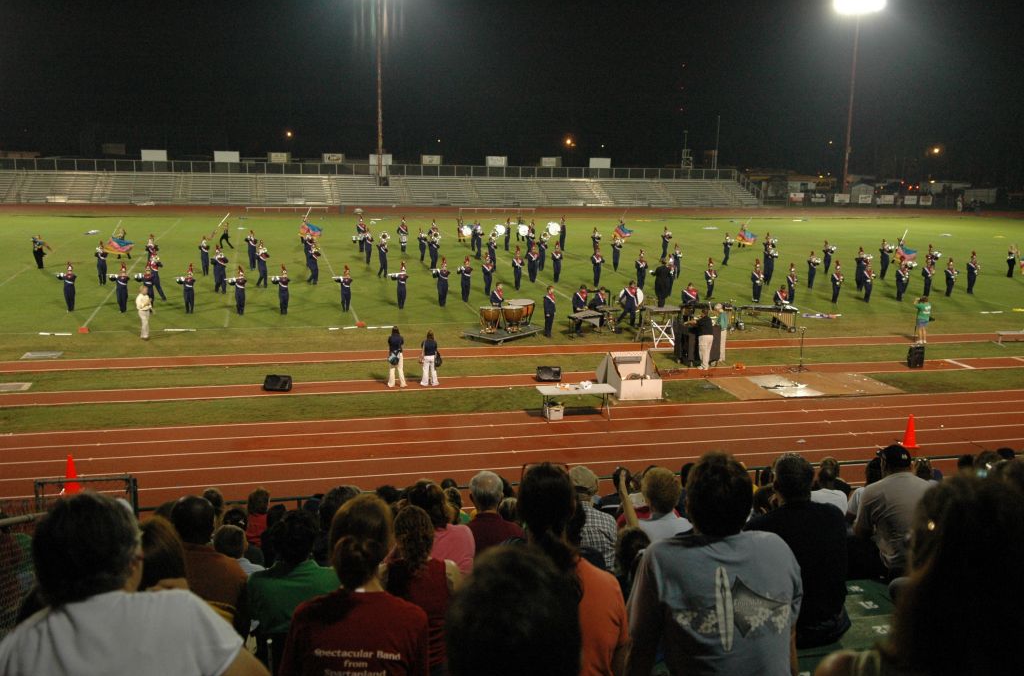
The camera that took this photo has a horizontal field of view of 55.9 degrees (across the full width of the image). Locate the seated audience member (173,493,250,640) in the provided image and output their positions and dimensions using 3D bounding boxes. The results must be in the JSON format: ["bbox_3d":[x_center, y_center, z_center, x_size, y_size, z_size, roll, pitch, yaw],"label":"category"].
[{"bbox_3d":[-1.346,1.241,4.274,0.520,1.300,0.800,0,12,-8],"label":"seated audience member"}]

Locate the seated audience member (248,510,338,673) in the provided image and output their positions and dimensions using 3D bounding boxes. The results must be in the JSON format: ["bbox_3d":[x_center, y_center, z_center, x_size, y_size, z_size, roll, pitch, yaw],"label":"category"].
[{"bbox_3d":[-1.011,1.310,4.580,0.480,1.240,0.820,-1,11,-11],"label":"seated audience member"}]

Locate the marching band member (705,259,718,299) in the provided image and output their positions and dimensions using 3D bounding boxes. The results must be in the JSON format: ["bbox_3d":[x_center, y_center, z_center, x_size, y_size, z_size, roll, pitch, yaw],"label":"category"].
[{"bbox_3d":[8.525,-2.559,41.398,0.520,1.773,0.450,-1,12,-15],"label":"marching band member"}]

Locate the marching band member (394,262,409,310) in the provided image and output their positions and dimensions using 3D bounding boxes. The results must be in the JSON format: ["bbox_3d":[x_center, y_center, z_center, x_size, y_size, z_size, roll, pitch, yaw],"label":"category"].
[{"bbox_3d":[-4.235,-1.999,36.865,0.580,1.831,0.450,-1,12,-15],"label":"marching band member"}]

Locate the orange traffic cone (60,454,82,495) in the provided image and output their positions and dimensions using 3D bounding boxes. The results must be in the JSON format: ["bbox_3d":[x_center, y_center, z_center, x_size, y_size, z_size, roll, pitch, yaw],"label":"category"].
[{"bbox_3d":[-8.016,2.463,17.581,0.370,0.710,0.370,-1,12,-14],"label":"orange traffic cone"}]

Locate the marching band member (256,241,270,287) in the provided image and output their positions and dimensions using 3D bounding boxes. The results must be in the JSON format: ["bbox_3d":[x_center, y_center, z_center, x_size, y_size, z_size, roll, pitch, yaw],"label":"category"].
[{"bbox_3d":[-10.501,-3.136,40.816,0.570,2.010,0.550,-4,13,-27],"label":"marching band member"}]

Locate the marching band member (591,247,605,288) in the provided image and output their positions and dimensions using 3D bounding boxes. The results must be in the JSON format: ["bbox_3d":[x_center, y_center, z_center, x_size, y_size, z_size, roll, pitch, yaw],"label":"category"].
[{"bbox_3d":[3.892,-3.228,43.620,0.560,1.855,0.480,0,11,-8],"label":"marching band member"}]

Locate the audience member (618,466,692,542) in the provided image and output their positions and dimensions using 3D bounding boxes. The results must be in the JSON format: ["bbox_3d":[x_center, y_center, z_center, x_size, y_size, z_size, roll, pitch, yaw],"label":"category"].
[{"bbox_3d":[0.560,1.118,4.335,0.500,1.270,0.700,-1,12,-15],"label":"audience member"}]

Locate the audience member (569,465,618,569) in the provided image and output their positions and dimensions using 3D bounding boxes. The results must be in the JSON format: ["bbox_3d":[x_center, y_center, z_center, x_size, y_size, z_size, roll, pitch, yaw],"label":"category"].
[{"bbox_3d":[0.428,1.373,6.297,0.500,1.250,0.780,0,12,-6],"label":"audience member"}]

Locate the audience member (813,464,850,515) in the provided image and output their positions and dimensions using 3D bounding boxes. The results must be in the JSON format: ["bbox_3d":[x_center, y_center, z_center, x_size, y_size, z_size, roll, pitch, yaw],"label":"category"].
[{"bbox_3d":[2.745,1.682,8.711,0.480,1.200,0.700,-1,12,-14],"label":"audience member"}]

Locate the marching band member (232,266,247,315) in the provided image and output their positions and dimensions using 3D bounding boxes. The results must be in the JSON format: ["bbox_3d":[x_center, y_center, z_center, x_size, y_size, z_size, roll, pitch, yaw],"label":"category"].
[{"bbox_3d":[-9.998,-1.745,35.506,0.540,1.791,0.420,-1,12,-14],"label":"marching band member"}]

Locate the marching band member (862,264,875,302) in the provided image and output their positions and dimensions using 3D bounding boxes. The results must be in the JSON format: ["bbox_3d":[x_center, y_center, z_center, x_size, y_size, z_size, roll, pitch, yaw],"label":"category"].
[{"bbox_3d":[15.572,-2.454,42.190,0.510,1.829,0.440,-1,12,-14],"label":"marching band member"}]

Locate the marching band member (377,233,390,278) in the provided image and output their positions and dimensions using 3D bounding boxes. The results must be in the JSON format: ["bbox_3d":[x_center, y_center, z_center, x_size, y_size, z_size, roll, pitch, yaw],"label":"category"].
[{"bbox_3d":[-5.905,-3.812,44.561,0.580,2.106,0.520,-1,12,-14],"label":"marching band member"}]

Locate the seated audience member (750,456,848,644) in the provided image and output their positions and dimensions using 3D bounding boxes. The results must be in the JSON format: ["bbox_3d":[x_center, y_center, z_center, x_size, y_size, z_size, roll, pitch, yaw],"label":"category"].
[{"bbox_3d":[1.131,1.089,4.417,0.520,1.300,0.720,-1,12,-15],"label":"seated audience member"}]

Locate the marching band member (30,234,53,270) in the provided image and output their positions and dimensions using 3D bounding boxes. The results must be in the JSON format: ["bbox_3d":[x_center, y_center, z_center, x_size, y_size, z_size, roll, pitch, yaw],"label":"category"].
[{"bbox_3d":[-21.611,-3.939,44.164,0.750,1.510,0.600,1,11,-5],"label":"marching band member"}]

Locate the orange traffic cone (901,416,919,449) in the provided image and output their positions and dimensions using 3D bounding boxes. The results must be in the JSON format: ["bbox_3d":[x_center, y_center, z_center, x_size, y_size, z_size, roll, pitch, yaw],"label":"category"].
[{"bbox_3d":[8.993,2.075,21.717,0.370,0.720,0.370,-1,12,-14],"label":"orange traffic cone"}]

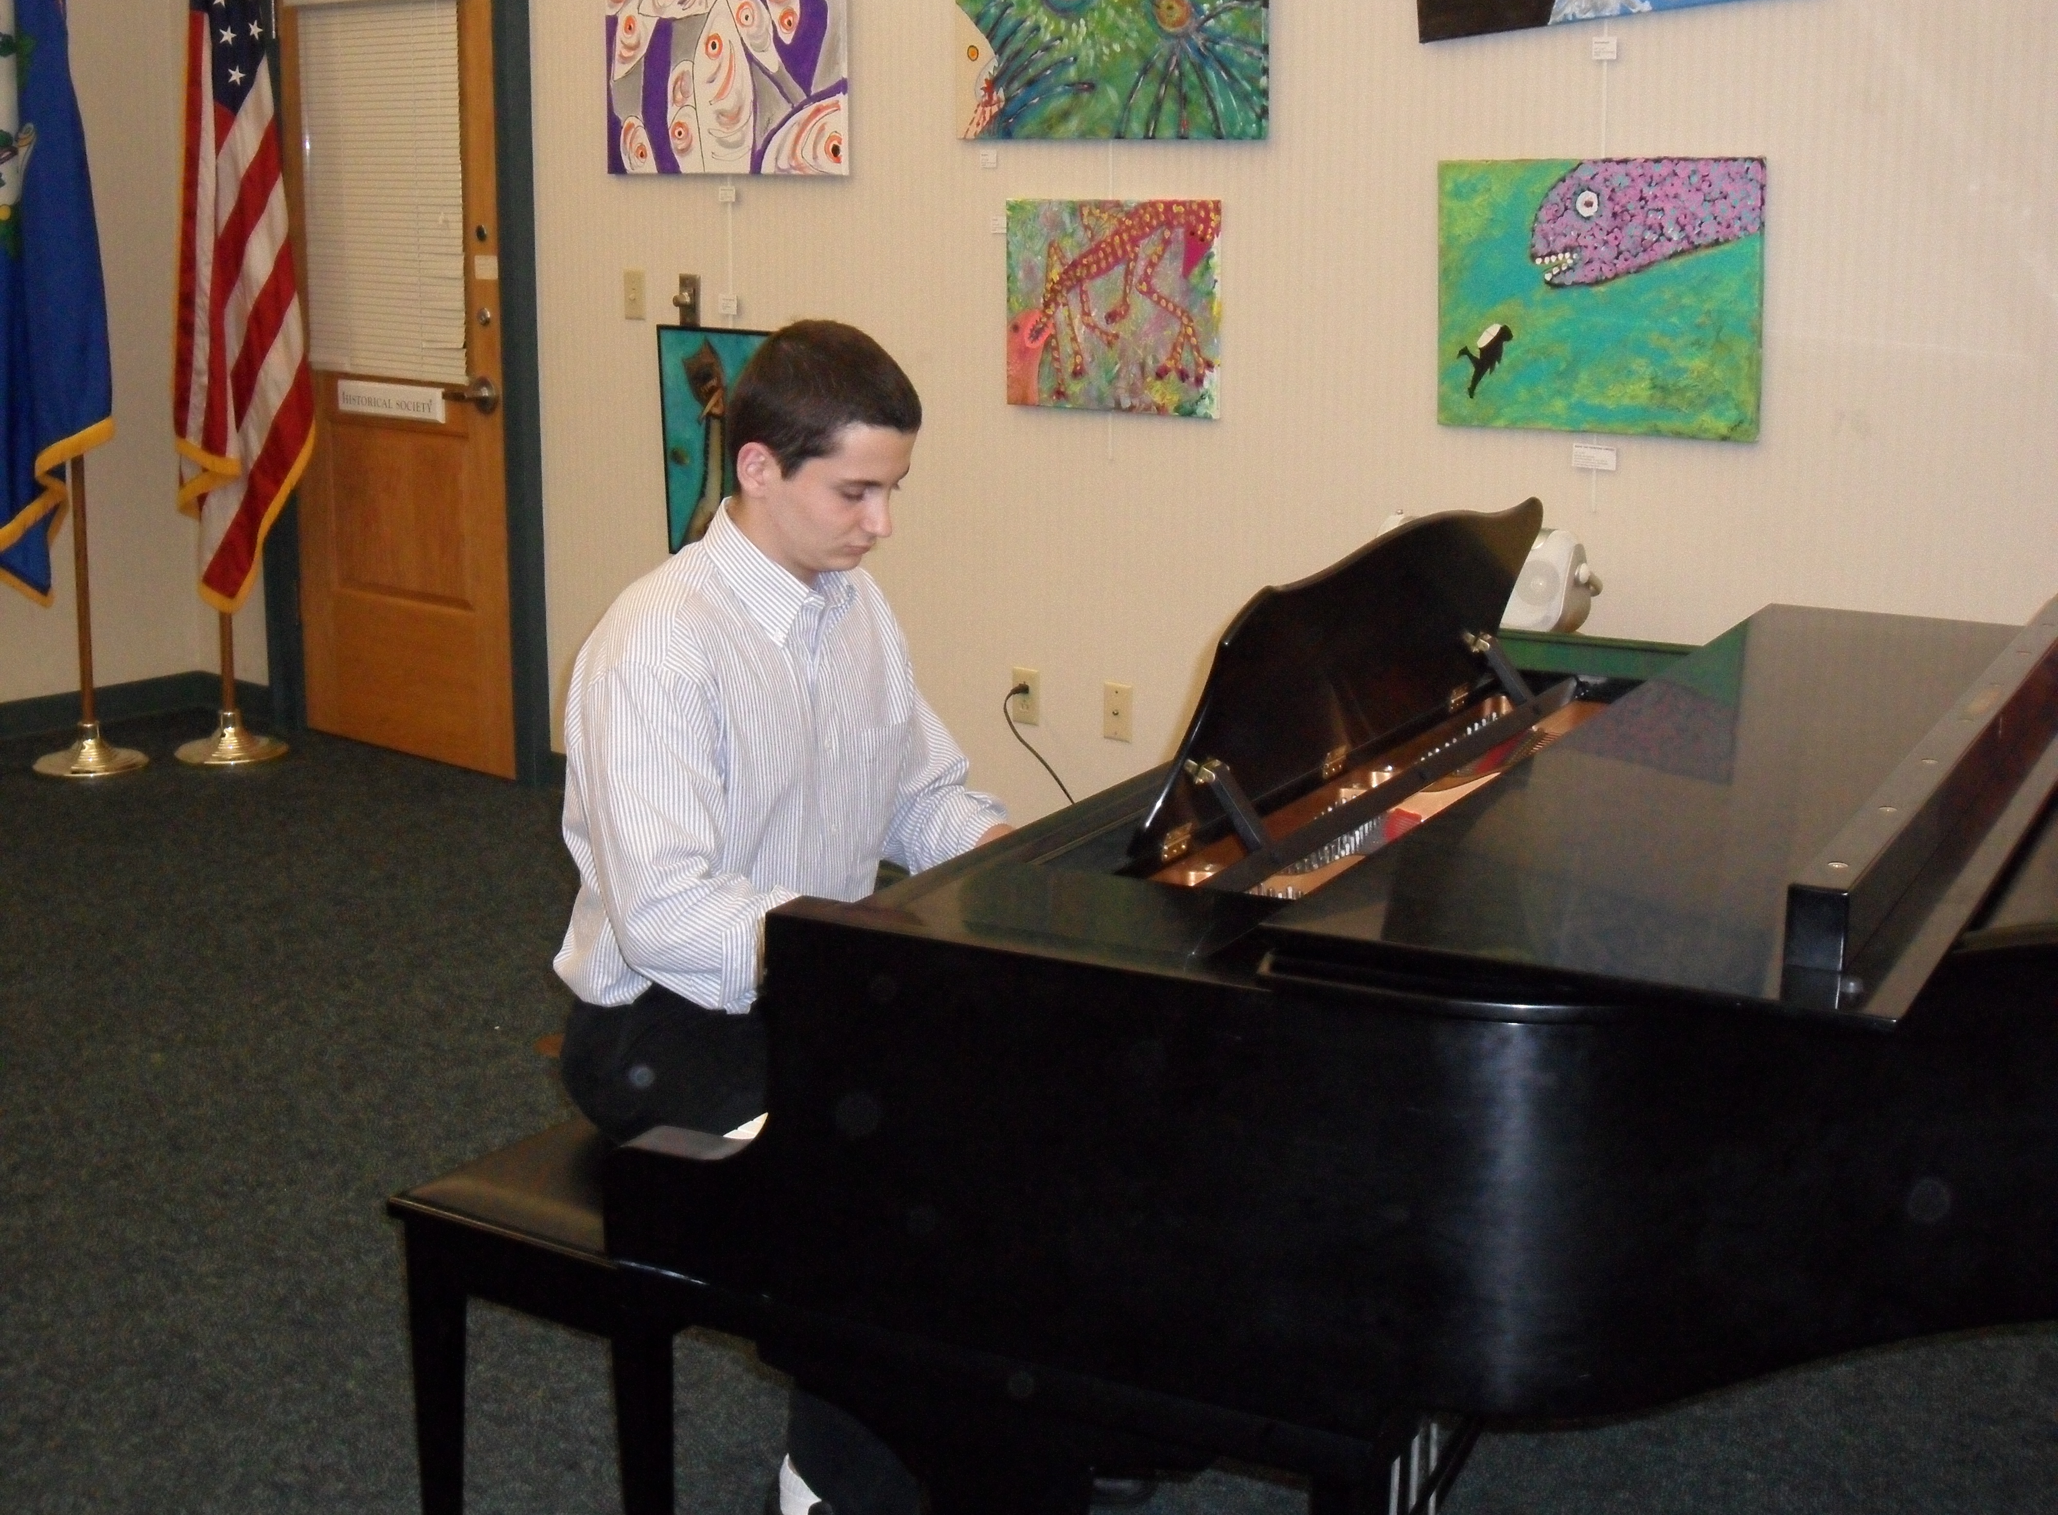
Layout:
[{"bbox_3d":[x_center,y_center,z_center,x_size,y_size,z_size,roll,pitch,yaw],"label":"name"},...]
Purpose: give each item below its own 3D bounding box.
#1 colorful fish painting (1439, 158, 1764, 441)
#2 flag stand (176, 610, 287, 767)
[{"bbox_3d":[0.942,-0.768,4.562,0.608,0.455,0.025,11,16,41],"label":"colorful fish painting"},{"bbox_3d":[-2.095,-0.204,7.154,0.298,0.390,0.298,11,16,41],"label":"flag stand"}]

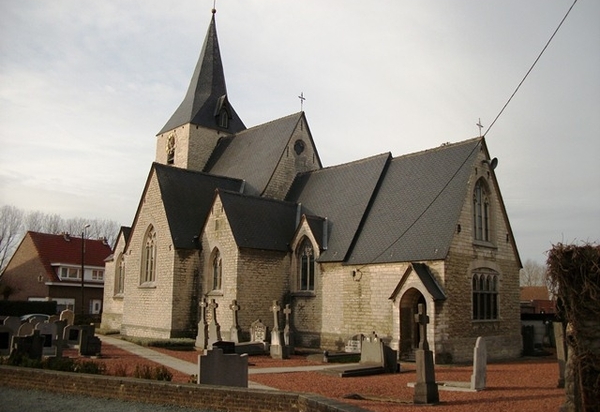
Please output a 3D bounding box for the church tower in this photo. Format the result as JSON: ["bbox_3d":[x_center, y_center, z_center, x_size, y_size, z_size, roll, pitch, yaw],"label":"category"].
[{"bbox_3d":[-5.972,-2.705,34.634,4.340,20.360,4.340,9,-13,-41],"label":"church tower"}]

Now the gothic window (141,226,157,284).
[{"bbox_3d":[-7.064,2.300,26.169,0.300,2.790,1.700,9,-13,-41],"label":"gothic window"}]

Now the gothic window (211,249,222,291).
[{"bbox_3d":[-3.327,2.596,22.701,0.300,1.790,0.910,9,-13,-41],"label":"gothic window"}]

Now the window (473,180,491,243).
[{"bbox_3d":[6.417,0.122,19.790,1.270,2.360,0.300,9,-13,-41],"label":"window"}]

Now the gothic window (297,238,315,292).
[{"bbox_3d":[0.304,2.392,22.916,0.300,2.260,1.120,9,-13,-41],"label":"gothic window"}]

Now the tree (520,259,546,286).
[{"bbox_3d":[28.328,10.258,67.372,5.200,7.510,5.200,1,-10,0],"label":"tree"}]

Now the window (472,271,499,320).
[{"bbox_3d":[6.368,3.102,19.277,1.740,1.710,0.300,9,-13,-41],"label":"window"}]

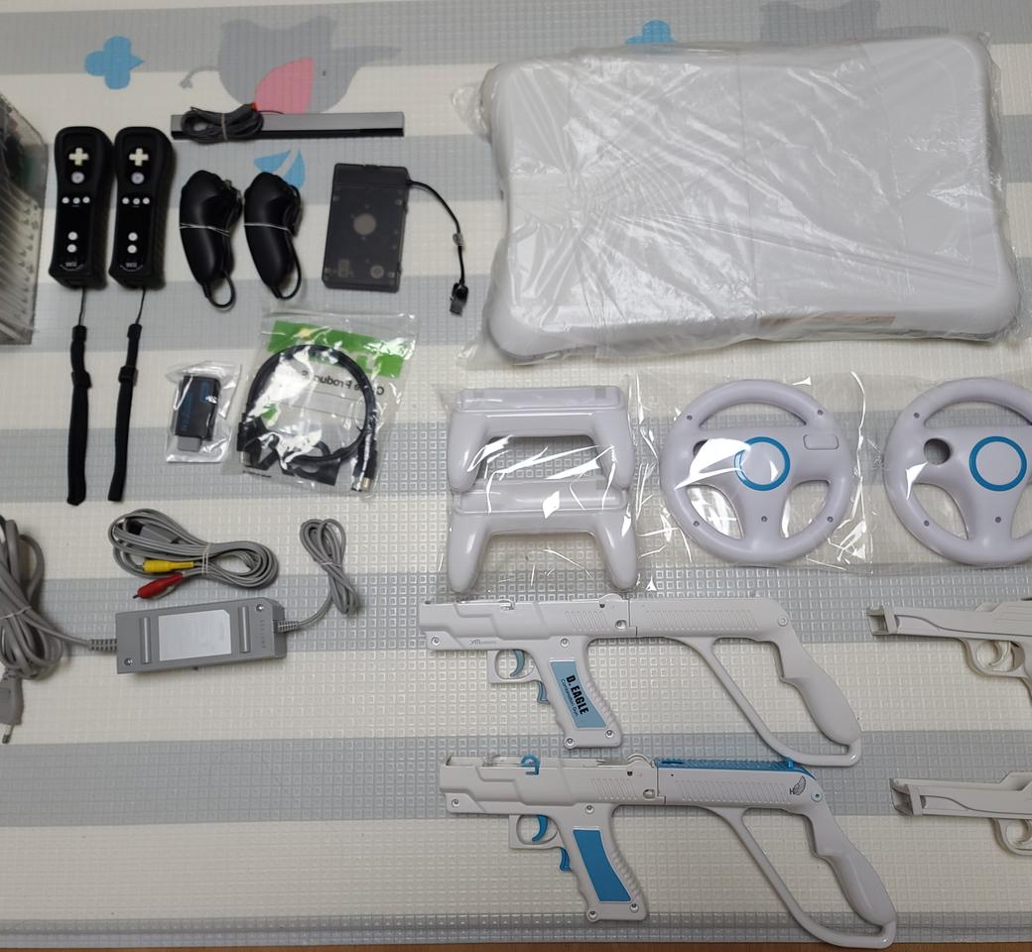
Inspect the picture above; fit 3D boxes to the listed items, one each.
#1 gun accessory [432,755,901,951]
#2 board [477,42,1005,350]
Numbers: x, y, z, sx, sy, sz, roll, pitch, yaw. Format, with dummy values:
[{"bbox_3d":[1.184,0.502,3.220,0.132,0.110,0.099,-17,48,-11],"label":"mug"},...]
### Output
[{"bbox_3d":[0.134,0.334,0.823,0.402,0.047,0.162,0,81,1],"label":"gun accessory"},{"bbox_3d":[0.213,-0.273,0.898,0.525,0.055,0.310,-2,80,1],"label":"board"}]

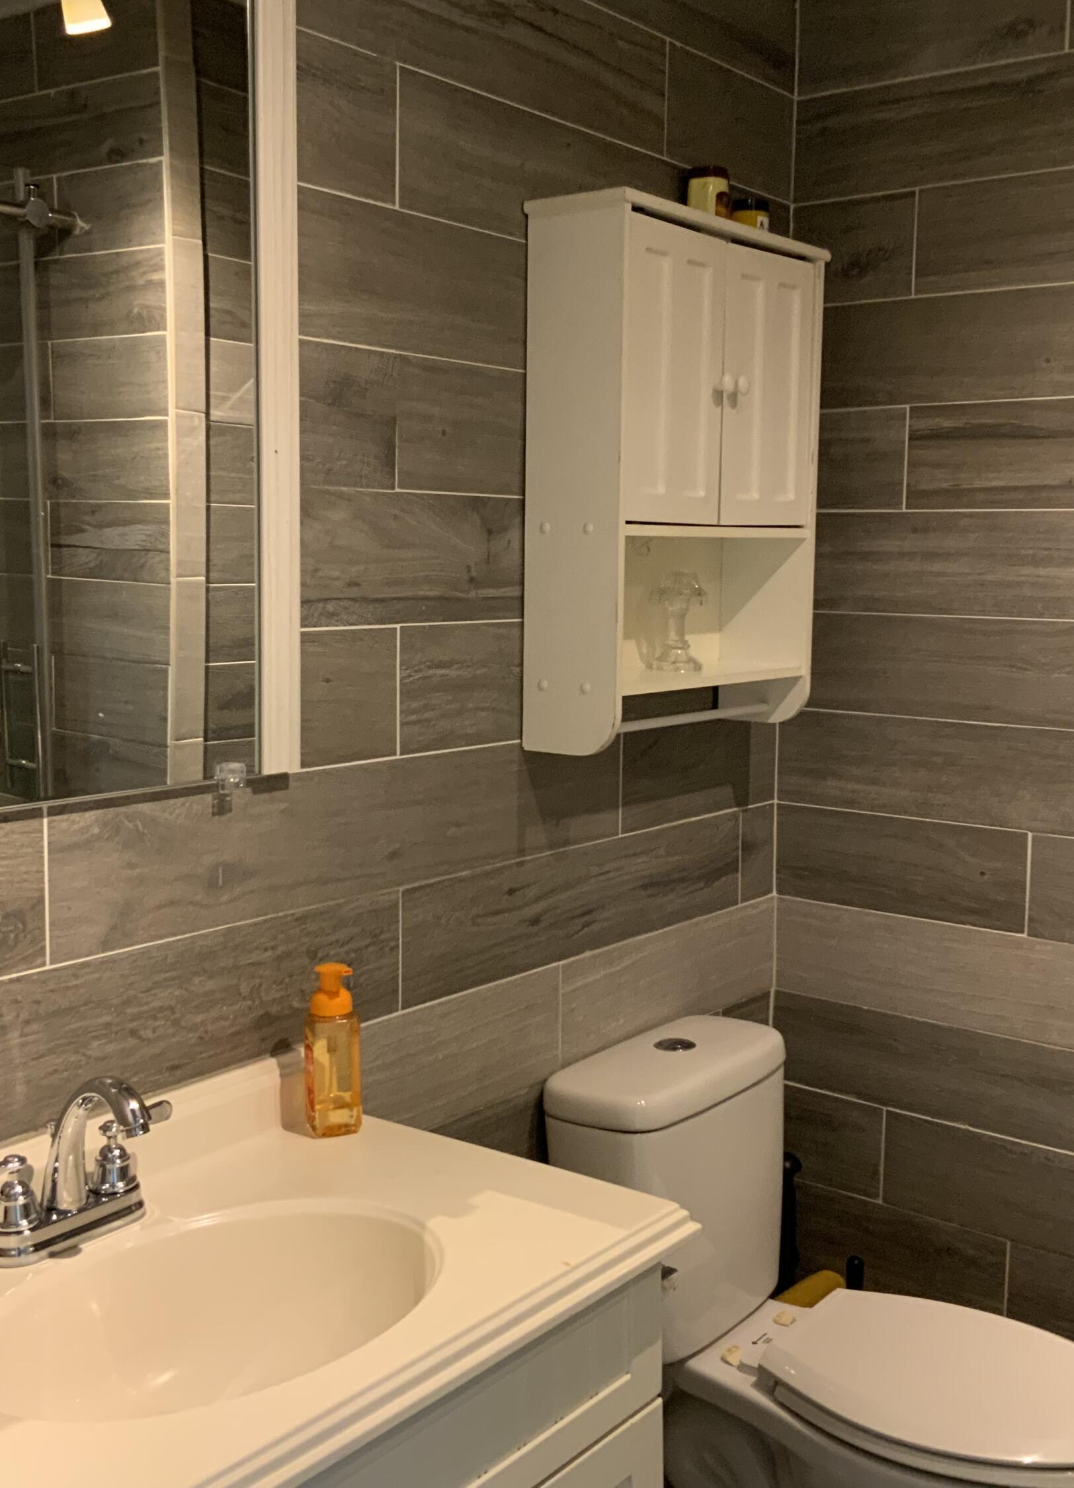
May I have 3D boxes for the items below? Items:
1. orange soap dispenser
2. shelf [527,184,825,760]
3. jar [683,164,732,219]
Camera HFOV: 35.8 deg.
[{"bbox_3d":[-0.217,0.323,1.771,0.053,0.180,0.056,-5,9,-42],"label":"orange soap dispenser"},{"bbox_3d":[0.195,-0.341,2.216,0.148,0.670,0.509,6,8,37],"label":"shelf"},{"bbox_3d":[0.229,-0.721,2.220,0.056,0.085,0.056,1,7,0],"label":"jar"}]

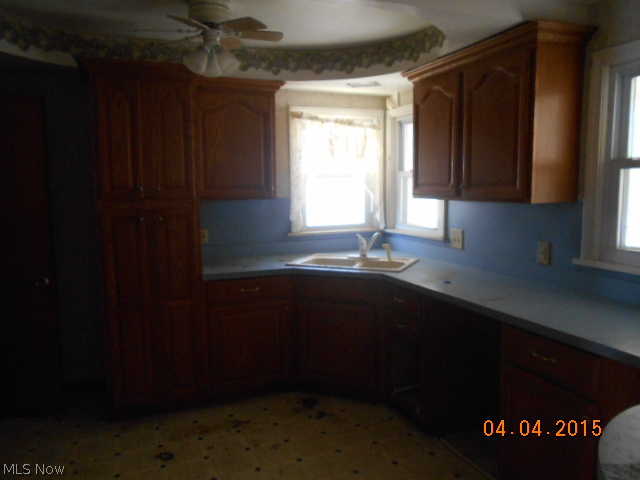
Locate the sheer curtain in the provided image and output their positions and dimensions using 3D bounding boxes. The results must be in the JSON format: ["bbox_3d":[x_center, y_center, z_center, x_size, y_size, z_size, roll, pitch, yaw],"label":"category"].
[{"bbox_3d":[0.166,-0.538,3.908,0.850,0.960,0.075,-3,7,-23],"label":"sheer curtain"}]

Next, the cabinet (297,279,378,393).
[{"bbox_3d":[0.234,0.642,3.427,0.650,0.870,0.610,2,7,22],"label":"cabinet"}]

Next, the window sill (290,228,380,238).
[{"bbox_3d":[0.149,-0.069,3.974,0.870,0.042,0.080,-3,7,-23],"label":"window sill"}]

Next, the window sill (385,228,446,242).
[{"bbox_3d":[0.713,-0.051,3.757,0.075,0.045,0.820,-3,7,-23],"label":"window sill"}]

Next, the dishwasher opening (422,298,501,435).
[{"bbox_3d":[0.965,0.737,2.540,0.600,0.865,0.605,-3,7,-23],"label":"dishwasher opening"}]

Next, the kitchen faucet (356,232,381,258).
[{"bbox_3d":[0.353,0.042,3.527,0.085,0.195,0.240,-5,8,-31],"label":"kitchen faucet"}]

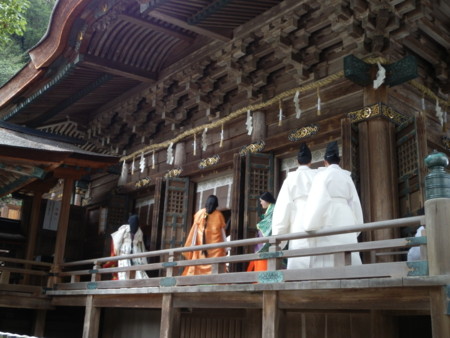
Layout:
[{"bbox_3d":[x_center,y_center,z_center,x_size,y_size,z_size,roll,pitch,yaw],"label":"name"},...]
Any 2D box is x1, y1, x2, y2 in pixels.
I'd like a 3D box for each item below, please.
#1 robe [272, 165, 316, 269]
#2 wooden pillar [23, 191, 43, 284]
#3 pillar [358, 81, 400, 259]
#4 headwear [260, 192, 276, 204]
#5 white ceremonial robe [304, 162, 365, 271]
[{"bbox_3d":[0.962,0.660,6.484,0.620,1.450,0.440,-5,-19,25],"label":"robe"},{"bbox_3d":[-4.849,1.800,13.044,0.170,2.590,0.170,17,-22,-38],"label":"wooden pillar"},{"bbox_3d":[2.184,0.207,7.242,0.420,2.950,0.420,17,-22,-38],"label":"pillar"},{"bbox_3d":[0.657,0.453,7.857,0.220,0.170,0.180,-4,-18,21],"label":"headwear"},{"bbox_3d":[1.323,0.639,6.272,0.620,1.400,0.440,-5,-19,25],"label":"white ceremonial robe"}]

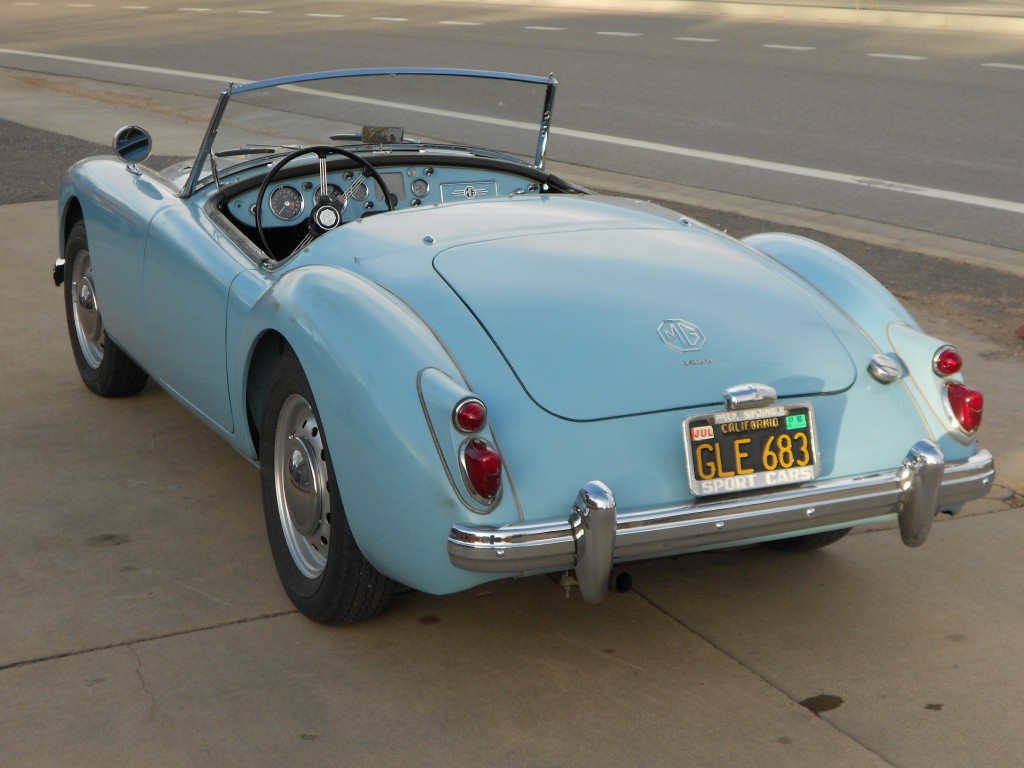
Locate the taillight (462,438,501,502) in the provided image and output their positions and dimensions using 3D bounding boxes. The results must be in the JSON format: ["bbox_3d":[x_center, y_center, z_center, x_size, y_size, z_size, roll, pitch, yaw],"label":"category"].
[{"bbox_3d":[-0.044,0.166,3.099,0.073,0.120,0.070,-6,-3,-25],"label":"taillight"}]

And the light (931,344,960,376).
[{"bbox_3d":[0.952,-0.048,3.615,0.066,0.066,0.050,-6,1,-25],"label":"light"}]

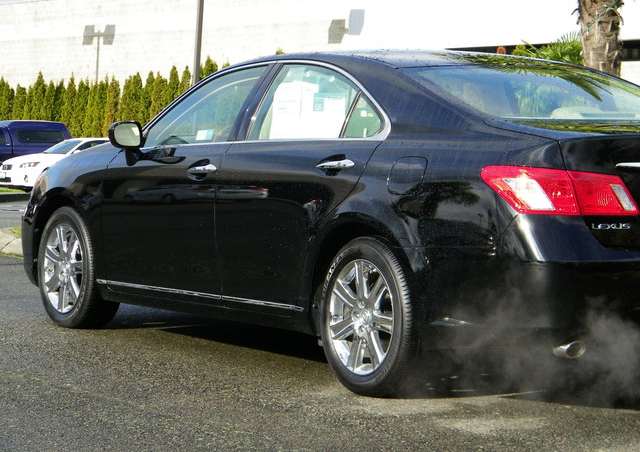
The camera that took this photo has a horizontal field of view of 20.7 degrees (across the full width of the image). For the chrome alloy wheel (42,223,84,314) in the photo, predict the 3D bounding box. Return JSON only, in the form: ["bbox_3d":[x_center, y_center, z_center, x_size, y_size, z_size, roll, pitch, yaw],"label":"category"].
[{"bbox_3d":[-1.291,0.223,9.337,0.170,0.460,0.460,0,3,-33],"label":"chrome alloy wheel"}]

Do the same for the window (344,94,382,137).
[{"bbox_3d":[0.203,-0.455,7.121,0.060,0.240,0.280,25,-11,-32],"label":"window"}]

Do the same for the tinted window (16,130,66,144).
[{"bbox_3d":[-7.611,-2.419,48.000,1.500,0.380,0.070,1,-8,-29],"label":"tinted window"}]

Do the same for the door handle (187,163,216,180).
[{"bbox_3d":[-0.532,-0.253,7.954,0.055,0.055,0.225,0,3,-33],"label":"door handle"}]

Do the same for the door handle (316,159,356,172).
[{"bbox_3d":[0.065,-0.242,7.040,0.055,0.050,0.225,0,3,-33],"label":"door handle"}]

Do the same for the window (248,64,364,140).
[{"bbox_3d":[-0.033,-0.529,7.548,0.080,0.390,0.770,25,-11,-32],"label":"window"}]

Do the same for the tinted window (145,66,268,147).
[{"bbox_3d":[-0.547,-0.561,8.335,0.080,0.410,0.860,25,-11,-32],"label":"tinted window"}]

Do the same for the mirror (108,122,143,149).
[{"bbox_3d":[-0.952,-0.448,8.544,0.190,0.145,0.110,0,3,-33],"label":"mirror"}]

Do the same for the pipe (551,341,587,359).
[{"bbox_3d":[0.898,0.446,6.421,0.075,0.065,0.130,0,3,-33],"label":"pipe"}]

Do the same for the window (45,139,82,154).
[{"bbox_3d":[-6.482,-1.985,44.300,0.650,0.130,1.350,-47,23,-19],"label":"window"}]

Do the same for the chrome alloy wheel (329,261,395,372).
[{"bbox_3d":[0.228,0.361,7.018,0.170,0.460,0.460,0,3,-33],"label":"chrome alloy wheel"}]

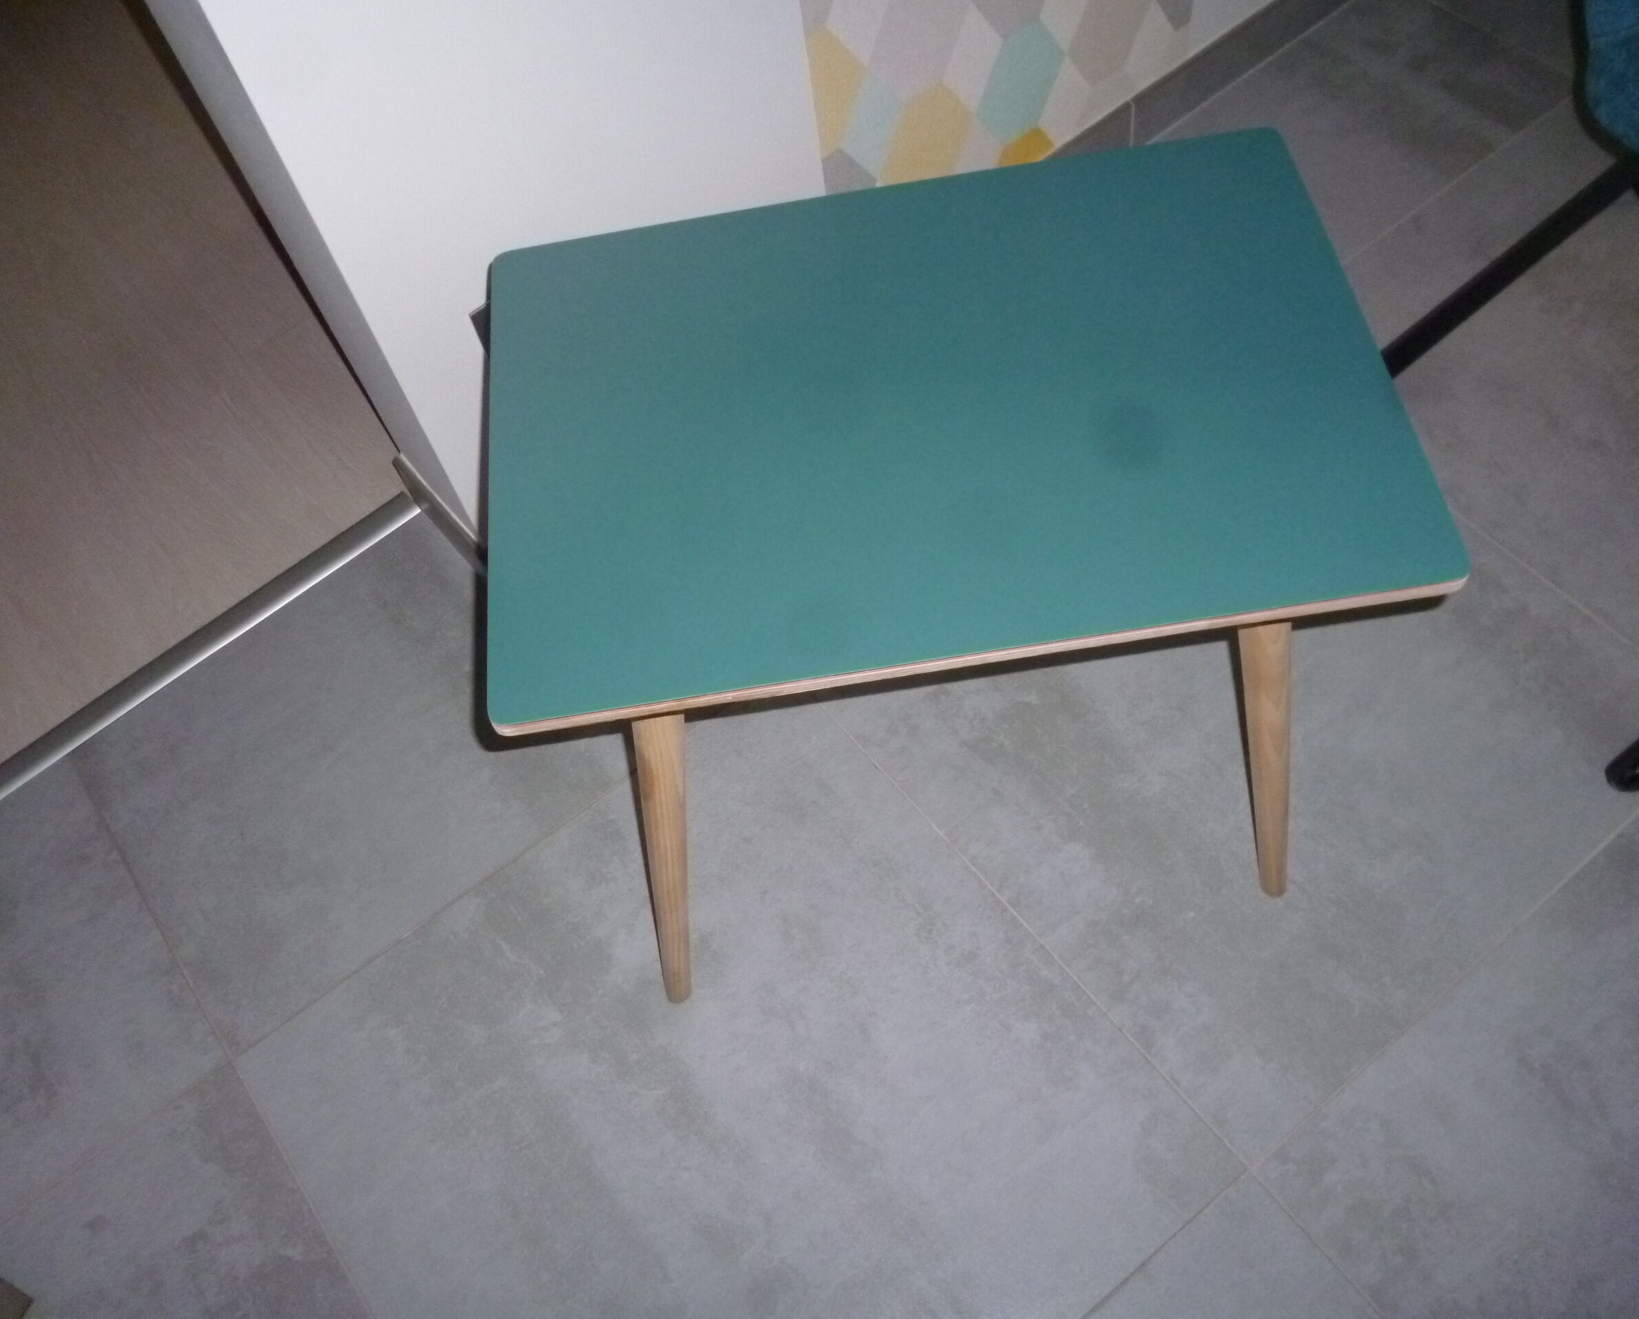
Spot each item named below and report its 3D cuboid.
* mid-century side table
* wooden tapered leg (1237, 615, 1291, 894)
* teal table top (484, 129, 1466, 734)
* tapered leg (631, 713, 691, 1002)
[{"bbox_3d":[0.089,-0.016,1.056,0.533,0.537,0.359,-9,58,2],"label":"mid-century side table"},{"bbox_3d":[0.314,0.056,0.993,0.035,0.537,0.035,-14,54,9],"label":"wooden tapered leg"},{"bbox_3d":[0.062,-0.151,0.833,0.516,0.012,0.359,-9,58,2],"label":"teal table top"},{"bbox_3d":[-0.108,0.120,1.005,0.035,0.537,0.035,-4,54,-6],"label":"tapered leg"}]

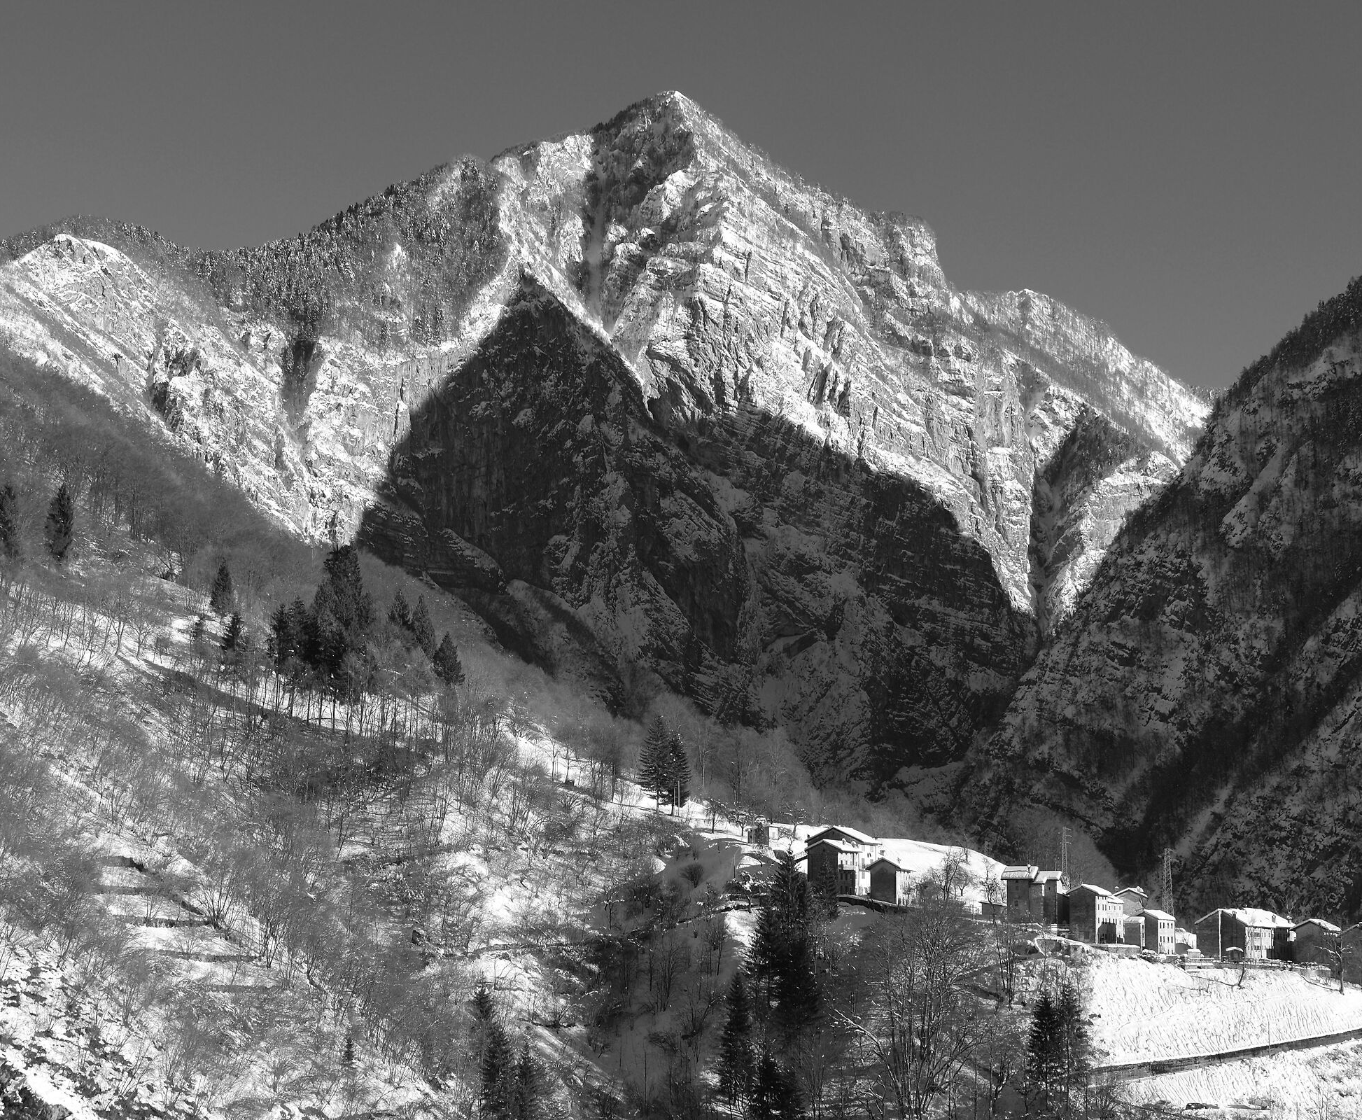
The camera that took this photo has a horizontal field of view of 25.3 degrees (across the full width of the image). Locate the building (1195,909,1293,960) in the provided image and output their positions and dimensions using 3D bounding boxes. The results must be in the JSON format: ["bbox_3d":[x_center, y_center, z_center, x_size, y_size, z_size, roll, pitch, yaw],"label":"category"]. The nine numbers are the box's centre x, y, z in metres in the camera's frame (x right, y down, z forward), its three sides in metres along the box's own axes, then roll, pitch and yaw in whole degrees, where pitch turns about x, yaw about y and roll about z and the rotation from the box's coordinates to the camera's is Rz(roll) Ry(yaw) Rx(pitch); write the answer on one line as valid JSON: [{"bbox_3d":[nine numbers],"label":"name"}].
[{"bbox_3d":[104.500,69.550,562.000,10.840,9.420,17.220,-6,-10,39],"label":"building"}]

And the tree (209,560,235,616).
[{"bbox_3d":[-87.720,5.520,580.000,5.020,11.160,5.020,0,-8,0],"label":"tree"}]

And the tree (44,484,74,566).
[{"bbox_3d":[-120.950,-7.020,590.000,6.000,16.250,6.000,0,-8,0],"label":"tree"}]

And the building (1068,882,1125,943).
[{"bbox_3d":[79.260,67.516,578.708,8.533,11.454,7.586,7,-11,-41],"label":"building"}]

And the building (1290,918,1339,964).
[{"bbox_3d":[116.980,70.602,558.530,7.628,9.708,5.635,-8,-12,43],"label":"building"}]

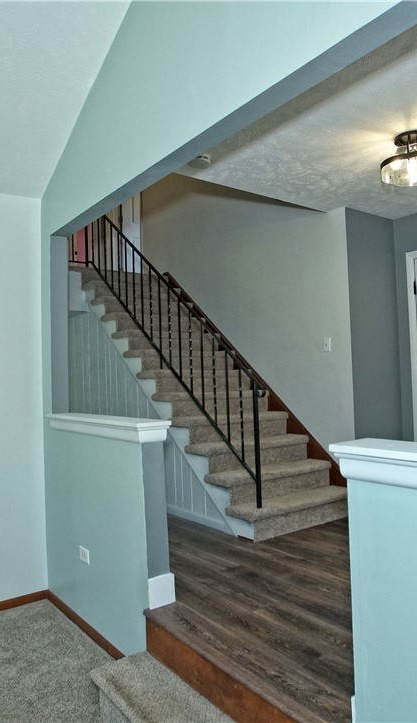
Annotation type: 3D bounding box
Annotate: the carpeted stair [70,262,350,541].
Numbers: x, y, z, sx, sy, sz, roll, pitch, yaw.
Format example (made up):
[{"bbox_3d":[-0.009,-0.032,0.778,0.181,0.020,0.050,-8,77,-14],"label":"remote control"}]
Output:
[{"bbox_3d":[-0.130,0.102,4.724,1.030,2.420,2.700,-1,-2,-37],"label":"carpeted stair"}]

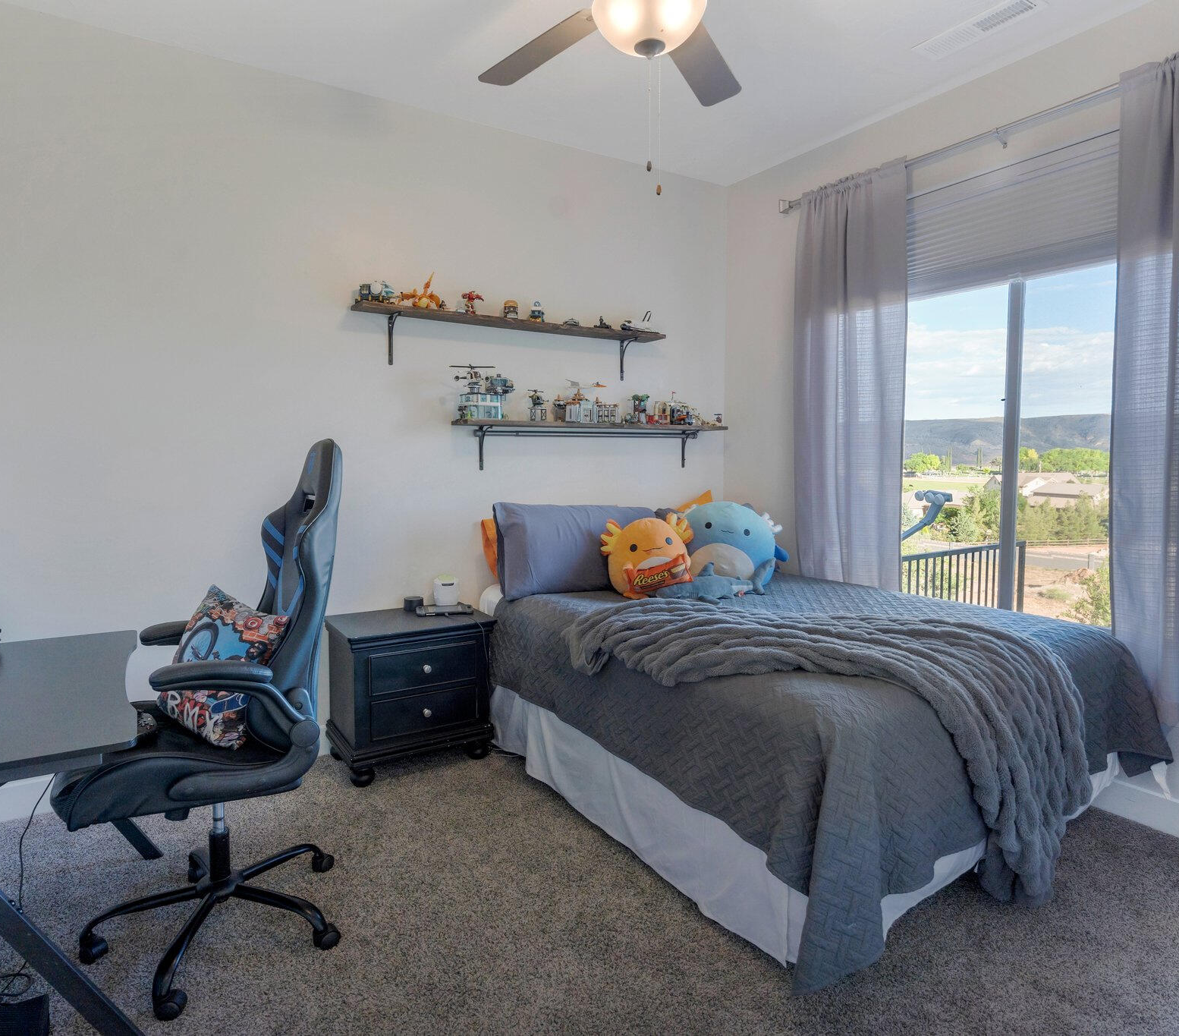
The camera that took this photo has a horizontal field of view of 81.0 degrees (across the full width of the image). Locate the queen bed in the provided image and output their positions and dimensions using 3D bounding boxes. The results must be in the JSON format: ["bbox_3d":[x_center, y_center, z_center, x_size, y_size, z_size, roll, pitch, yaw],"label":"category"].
[{"bbox_3d":[0.650,0.716,2.911,1.570,0.675,2.030,-3,6,-35],"label":"queen bed"}]

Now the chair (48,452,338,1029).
[{"bbox_3d":[-0.990,0.451,1.814,0.680,1.315,0.670,-3,5,-33],"label":"chair"}]

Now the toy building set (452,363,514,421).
[{"bbox_3d":[-0.479,-0.564,3.096,0.240,0.260,0.150,-2,5,-23],"label":"toy building set"}]

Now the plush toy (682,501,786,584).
[{"bbox_3d":[0.695,0.130,3.366,0.470,0.415,0.330,11,-2,11],"label":"plush toy"}]

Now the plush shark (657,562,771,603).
[{"bbox_3d":[0.551,0.270,3.102,0.450,0.150,0.190,-1,5,-17],"label":"plush shark"}]

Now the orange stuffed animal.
[{"bbox_3d":[0.258,0.174,3.084,0.390,0.360,0.270,-7,-4,-1],"label":"orange stuffed animal"}]

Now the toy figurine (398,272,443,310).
[{"bbox_3d":[-0.739,-0.988,2.991,0.175,0.145,0.100,-2,5,-20],"label":"toy figurine"}]

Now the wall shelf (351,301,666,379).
[{"bbox_3d":[-0.290,-0.789,3.206,1.535,0.225,0.190,-3,5,-33],"label":"wall shelf"}]

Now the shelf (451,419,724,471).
[{"bbox_3d":[0.068,-0.358,3.470,1.530,0.225,0.190,-3,5,-33],"label":"shelf"}]

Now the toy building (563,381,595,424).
[{"bbox_3d":[-0.061,-0.580,3.450,0.140,0.205,0.100,-3,6,-32],"label":"toy building"}]

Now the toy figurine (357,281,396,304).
[{"bbox_3d":[-0.895,-0.947,2.896,0.140,0.080,0.070,-3,6,-32],"label":"toy figurine"}]

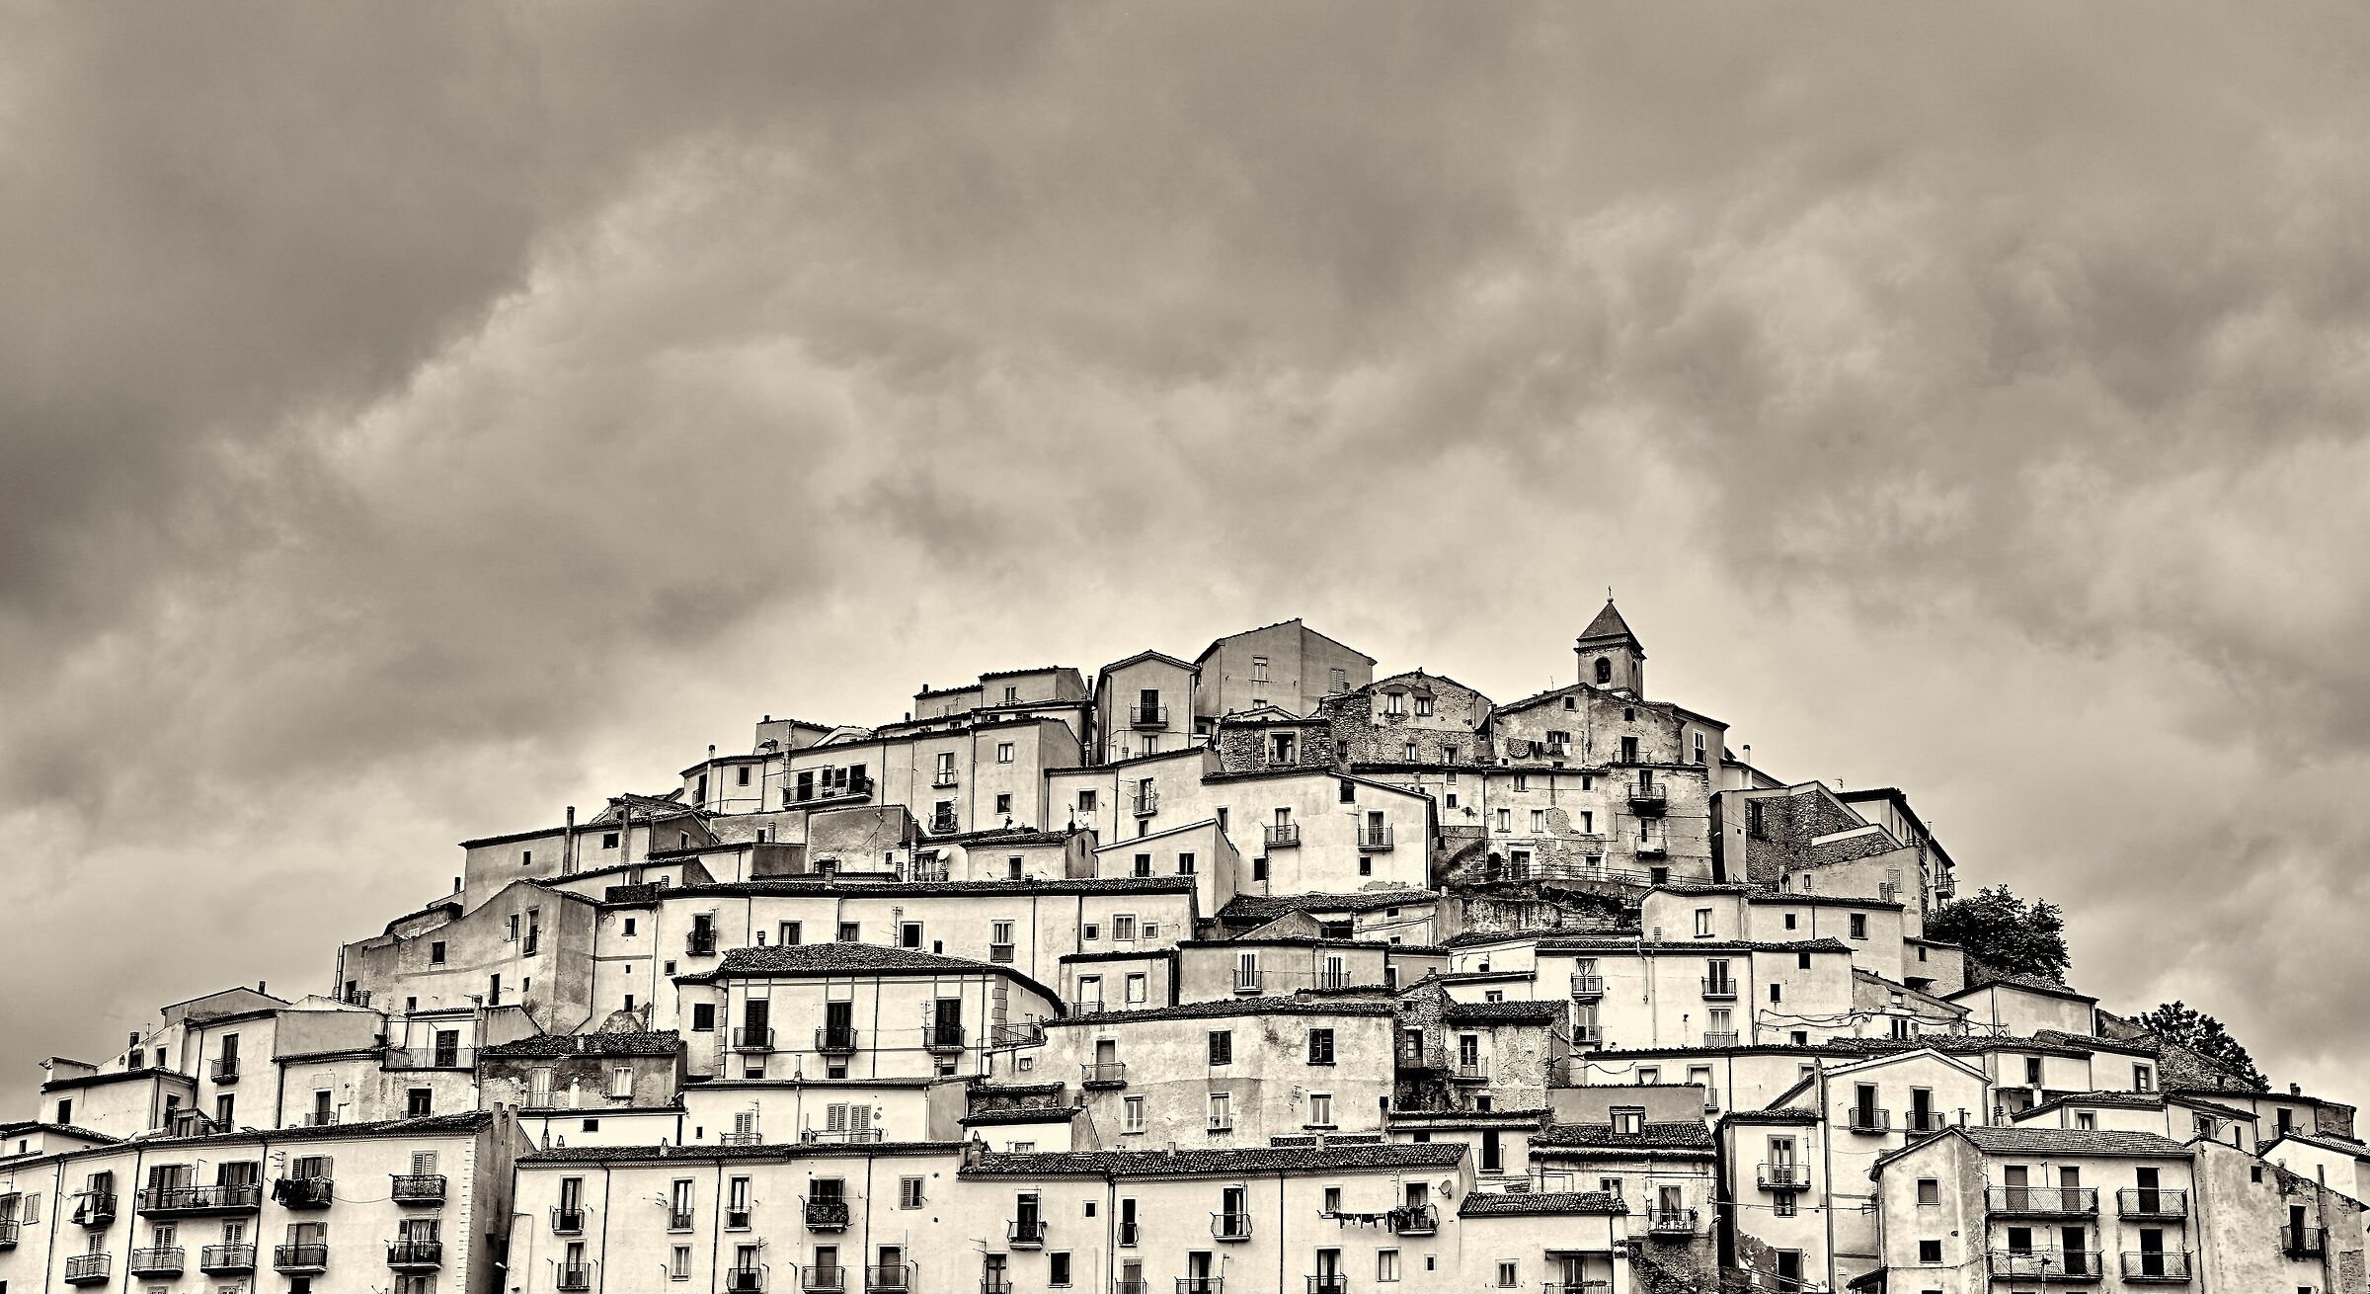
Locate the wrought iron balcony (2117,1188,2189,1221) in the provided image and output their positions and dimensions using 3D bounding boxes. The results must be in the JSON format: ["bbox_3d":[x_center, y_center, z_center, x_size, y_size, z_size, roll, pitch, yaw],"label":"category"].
[{"bbox_3d":[41.670,24.000,170.000,2.790,1.210,1.000,1,-19,-1],"label":"wrought iron balcony"}]

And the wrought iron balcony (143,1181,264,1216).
[{"bbox_3d":[-45.470,25.540,183.000,5.570,1.240,1.000,-5,-19,16],"label":"wrought iron balcony"}]

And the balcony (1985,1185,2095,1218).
[{"bbox_3d":[36.850,23.880,170.000,4.510,1.120,1.000,1,-19,-1],"label":"balcony"}]

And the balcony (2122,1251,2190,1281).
[{"bbox_3d":[41.830,26.630,170.000,2.800,1.120,1.000,1,-19,-1],"label":"balcony"}]

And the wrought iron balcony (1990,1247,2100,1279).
[{"bbox_3d":[36.970,26.550,170.000,4.590,1.190,1.000,1,-19,-1],"label":"wrought iron balcony"}]

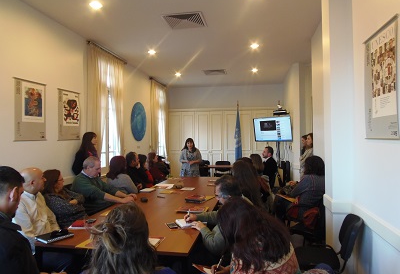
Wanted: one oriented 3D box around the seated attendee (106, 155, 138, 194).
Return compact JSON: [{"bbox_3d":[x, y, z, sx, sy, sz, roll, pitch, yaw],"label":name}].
[{"bbox_3d":[-1.100,0.930,4.080,0.720,1.280,0.500,0,0,-37],"label":"seated attendee"}]

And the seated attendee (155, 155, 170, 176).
[{"bbox_3d":[-0.820,0.980,6.200,0.650,1.200,0.500,0,0,-18],"label":"seated attendee"}]

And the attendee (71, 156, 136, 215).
[{"bbox_3d":[-1.180,0.930,3.430,0.850,1.300,0.560,0,0,7],"label":"attendee"}]

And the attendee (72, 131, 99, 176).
[{"bbox_3d":[-1.940,0.745,4.750,0.400,1.660,0.460,0,0,-18],"label":"attendee"}]

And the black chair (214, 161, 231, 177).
[{"bbox_3d":[0.730,1.190,8.650,0.530,0.820,0.550,0,0,10],"label":"black chair"}]

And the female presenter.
[{"bbox_3d":[-0.200,0.800,6.200,0.500,1.580,0.340,0,0,3],"label":"female presenter"}]

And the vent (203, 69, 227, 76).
[{"bbox_3d":[0.400,-1.730,7.450,0.590,0.060,0.590,0,0,10],"label":"vent"}]

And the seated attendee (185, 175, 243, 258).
[{"bbox_3d":[0.230,0.960,2.470,0.800,1.200,0.560,0,0,5],"label":"seated attendee"}]

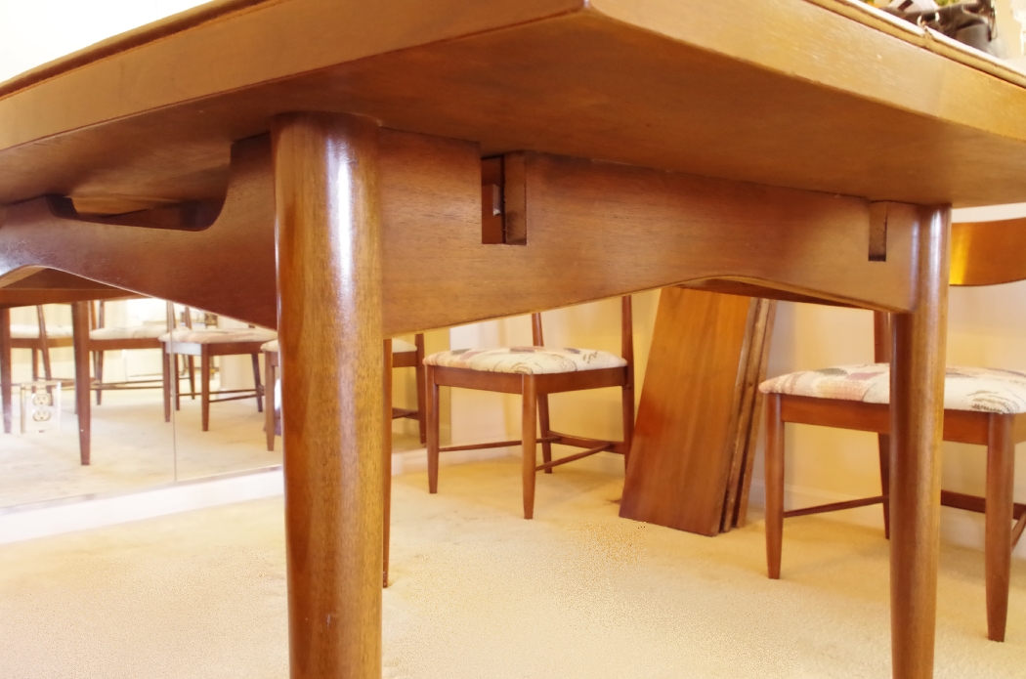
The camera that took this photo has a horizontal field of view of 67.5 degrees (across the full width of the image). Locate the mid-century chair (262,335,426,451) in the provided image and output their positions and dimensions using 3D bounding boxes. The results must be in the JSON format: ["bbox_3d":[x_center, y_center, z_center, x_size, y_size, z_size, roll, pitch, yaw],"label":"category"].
[{"bbox_3d":[-0.709,0.063,3.345,0.480,0.830,0.565,2,3,45],"label":"mid-century chair"}]

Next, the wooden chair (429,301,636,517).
[{"bbox_3d":[0.078,0.095,2.561,0.565,0.830,0.480,-1,3,-45],"label":"wooden chair"}]

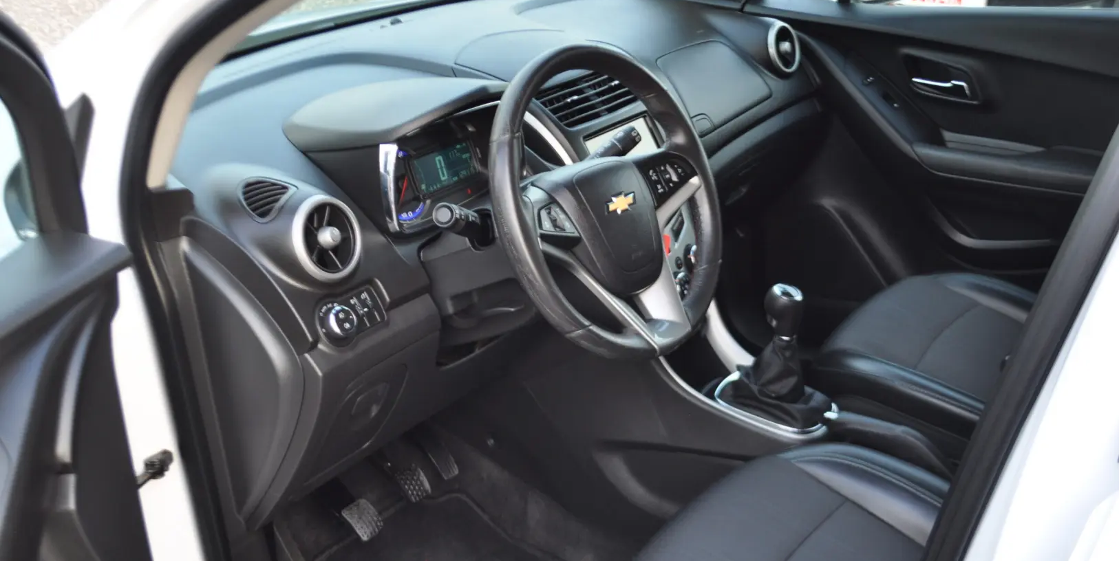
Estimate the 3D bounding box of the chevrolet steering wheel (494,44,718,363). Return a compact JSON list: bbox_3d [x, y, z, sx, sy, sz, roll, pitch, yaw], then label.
[{"bbox_3d":[0.051,-0.089,1.310,0.100,0.368,0.370,-15,10,45],"label":"chevrolet steering wheel"}]

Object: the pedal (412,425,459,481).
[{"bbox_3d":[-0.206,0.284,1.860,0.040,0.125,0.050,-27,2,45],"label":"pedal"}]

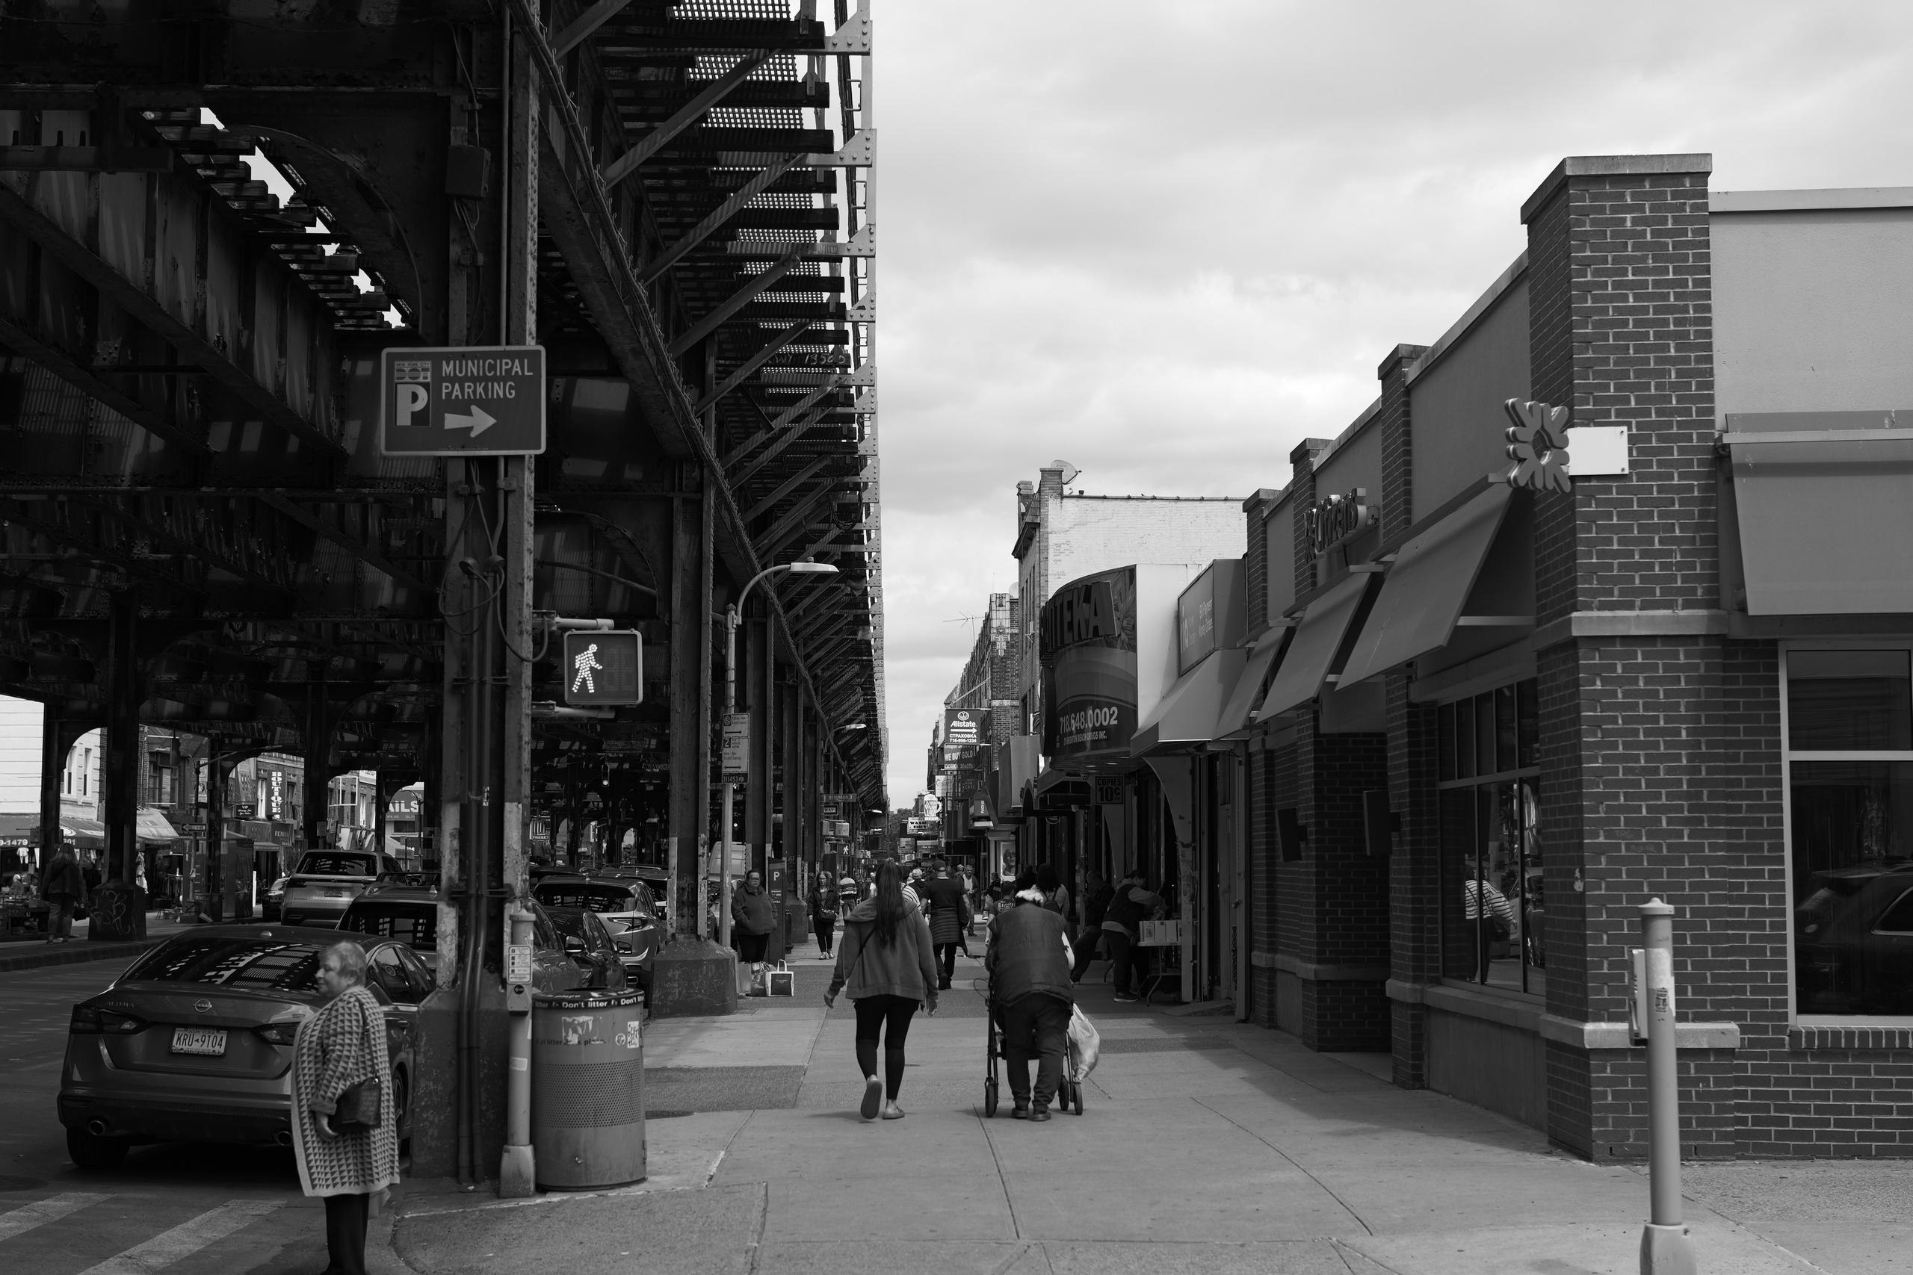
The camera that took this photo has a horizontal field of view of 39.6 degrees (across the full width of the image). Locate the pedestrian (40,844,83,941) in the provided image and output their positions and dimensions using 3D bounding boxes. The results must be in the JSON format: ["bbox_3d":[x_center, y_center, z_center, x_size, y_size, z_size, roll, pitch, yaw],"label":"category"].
[{"bbox_3d":[-14.589,4.174,43.403,0.620,1.580,0.420,0,-5,-2],"label":"pedestrian"}]

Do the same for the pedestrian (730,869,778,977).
[{"bbox_3d":[-2.693,3.891,35.200,0.600,1.620,0.450,2,-5,-25],"label":"pedestrian"}]

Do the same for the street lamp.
[{"bbox_3d":[-2.241,1.738,33.473,1.470,5.440,0.300,0,-5,-2],"label":"street lamp"}]

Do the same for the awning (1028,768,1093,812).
[{"bbox_3d":[2.281,3.117,55.470,0.850,0.750,10.000,0,-5,-1],"label":"awning"}]

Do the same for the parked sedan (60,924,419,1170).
[{"bbox_3d":[-4.291,2.588,17.192,1.850,1.450,4.900,0,-5,-2],"label":"parked sedan"}]

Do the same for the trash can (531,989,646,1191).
[{"bbox_3d":[-1.931,2.375,13.900,0.600,0.970,0.600,0,-5,-1],"label":"trash can"}]

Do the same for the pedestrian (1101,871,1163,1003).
[{"bbox_3d":[2.076,3.519,31.400,0.720,1.560,0.520,1,-5,-11],"label":"pedestrian"}]

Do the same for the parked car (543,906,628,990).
[{"bbox_3d":[-4.790,3.766,30.600,1.820,1.430,4.600,0,-5,-1],"label":"parked car"}]

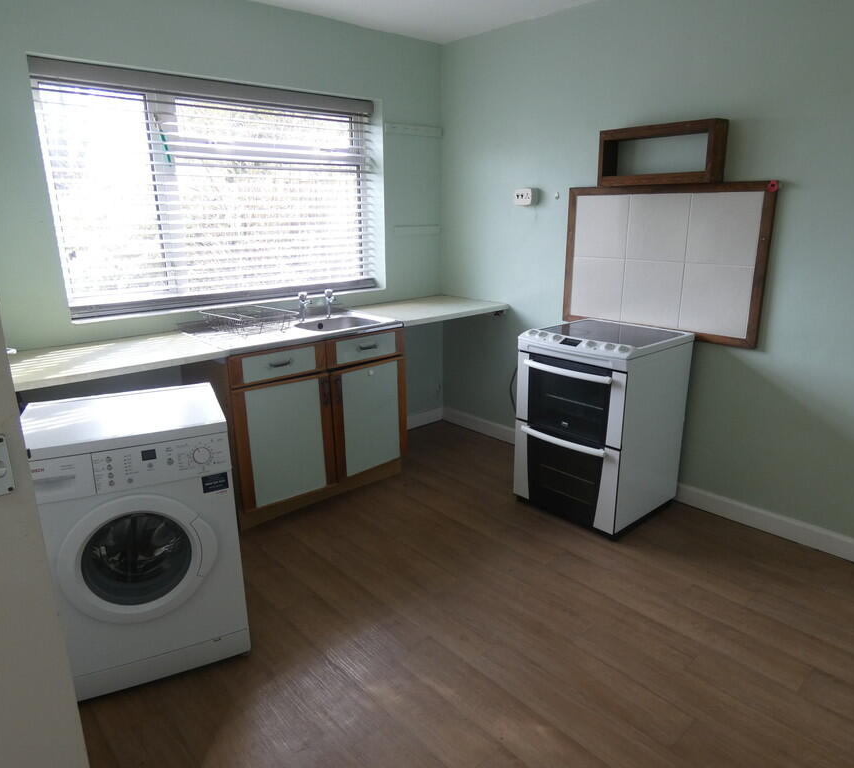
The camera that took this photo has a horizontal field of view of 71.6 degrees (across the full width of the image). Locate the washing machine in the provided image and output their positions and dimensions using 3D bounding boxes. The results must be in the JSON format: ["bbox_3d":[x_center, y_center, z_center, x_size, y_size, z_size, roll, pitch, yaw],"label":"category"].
[{"bbox_3d":[-0.966,0.498,2.002,0.586,0.842,0.531,-8,17,-23],"label":"washing machine"}]

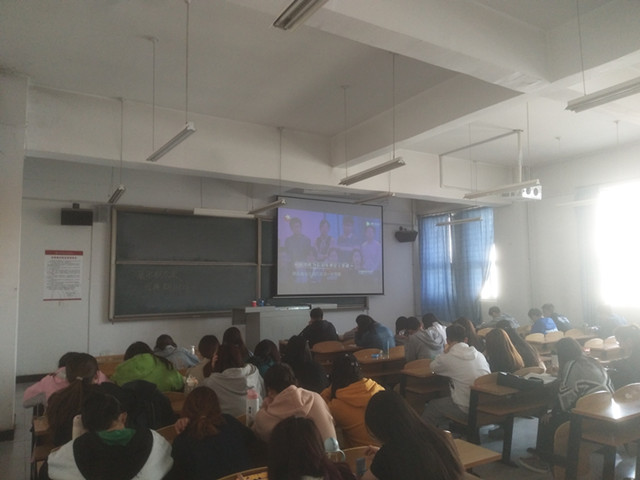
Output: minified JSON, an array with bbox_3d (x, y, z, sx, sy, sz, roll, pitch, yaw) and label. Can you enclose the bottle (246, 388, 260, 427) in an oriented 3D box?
[{"bbox_3d":[-0.429,1.100,3.109,0.080,0.275,0.080,2,-5,-32],"label":"bottle"}]

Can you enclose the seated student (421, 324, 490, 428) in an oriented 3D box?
[{"bbox_3d":[1.350,1.490,4.790,0.530,1.240,0.750,3,-6,-31],"label":"seated student"}]

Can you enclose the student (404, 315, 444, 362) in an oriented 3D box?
[{"bbox_3d":[1.200,1.590,5.773,0.520,1.240,0.750,2,-5,-32],"label":"student"}]

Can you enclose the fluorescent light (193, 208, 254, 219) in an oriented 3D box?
[{"bbox_3d":[-1.853,-0.512,9.469,1.250,0.110,0.130,2,-5,-32],"label":"fluorescent light"}]

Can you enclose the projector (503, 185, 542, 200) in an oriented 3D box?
[{"bbox_3d":[3.122,-0.717,7.447,0.440,0.170,0.360,2,-5,-32],"label":"projector"}]

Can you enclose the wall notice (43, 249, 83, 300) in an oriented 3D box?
[{"bbox_3d":[-4.749,0.659,8.911,0.631,0.914,0.010,3,-6,-31],"label":"wall notice"}]

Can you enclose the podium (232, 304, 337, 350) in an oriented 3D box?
[{"bbox_3d":[-0.664,1.848,9.522,2.058,1.100,0.750,3,-6,-31],"label":"podium"}]

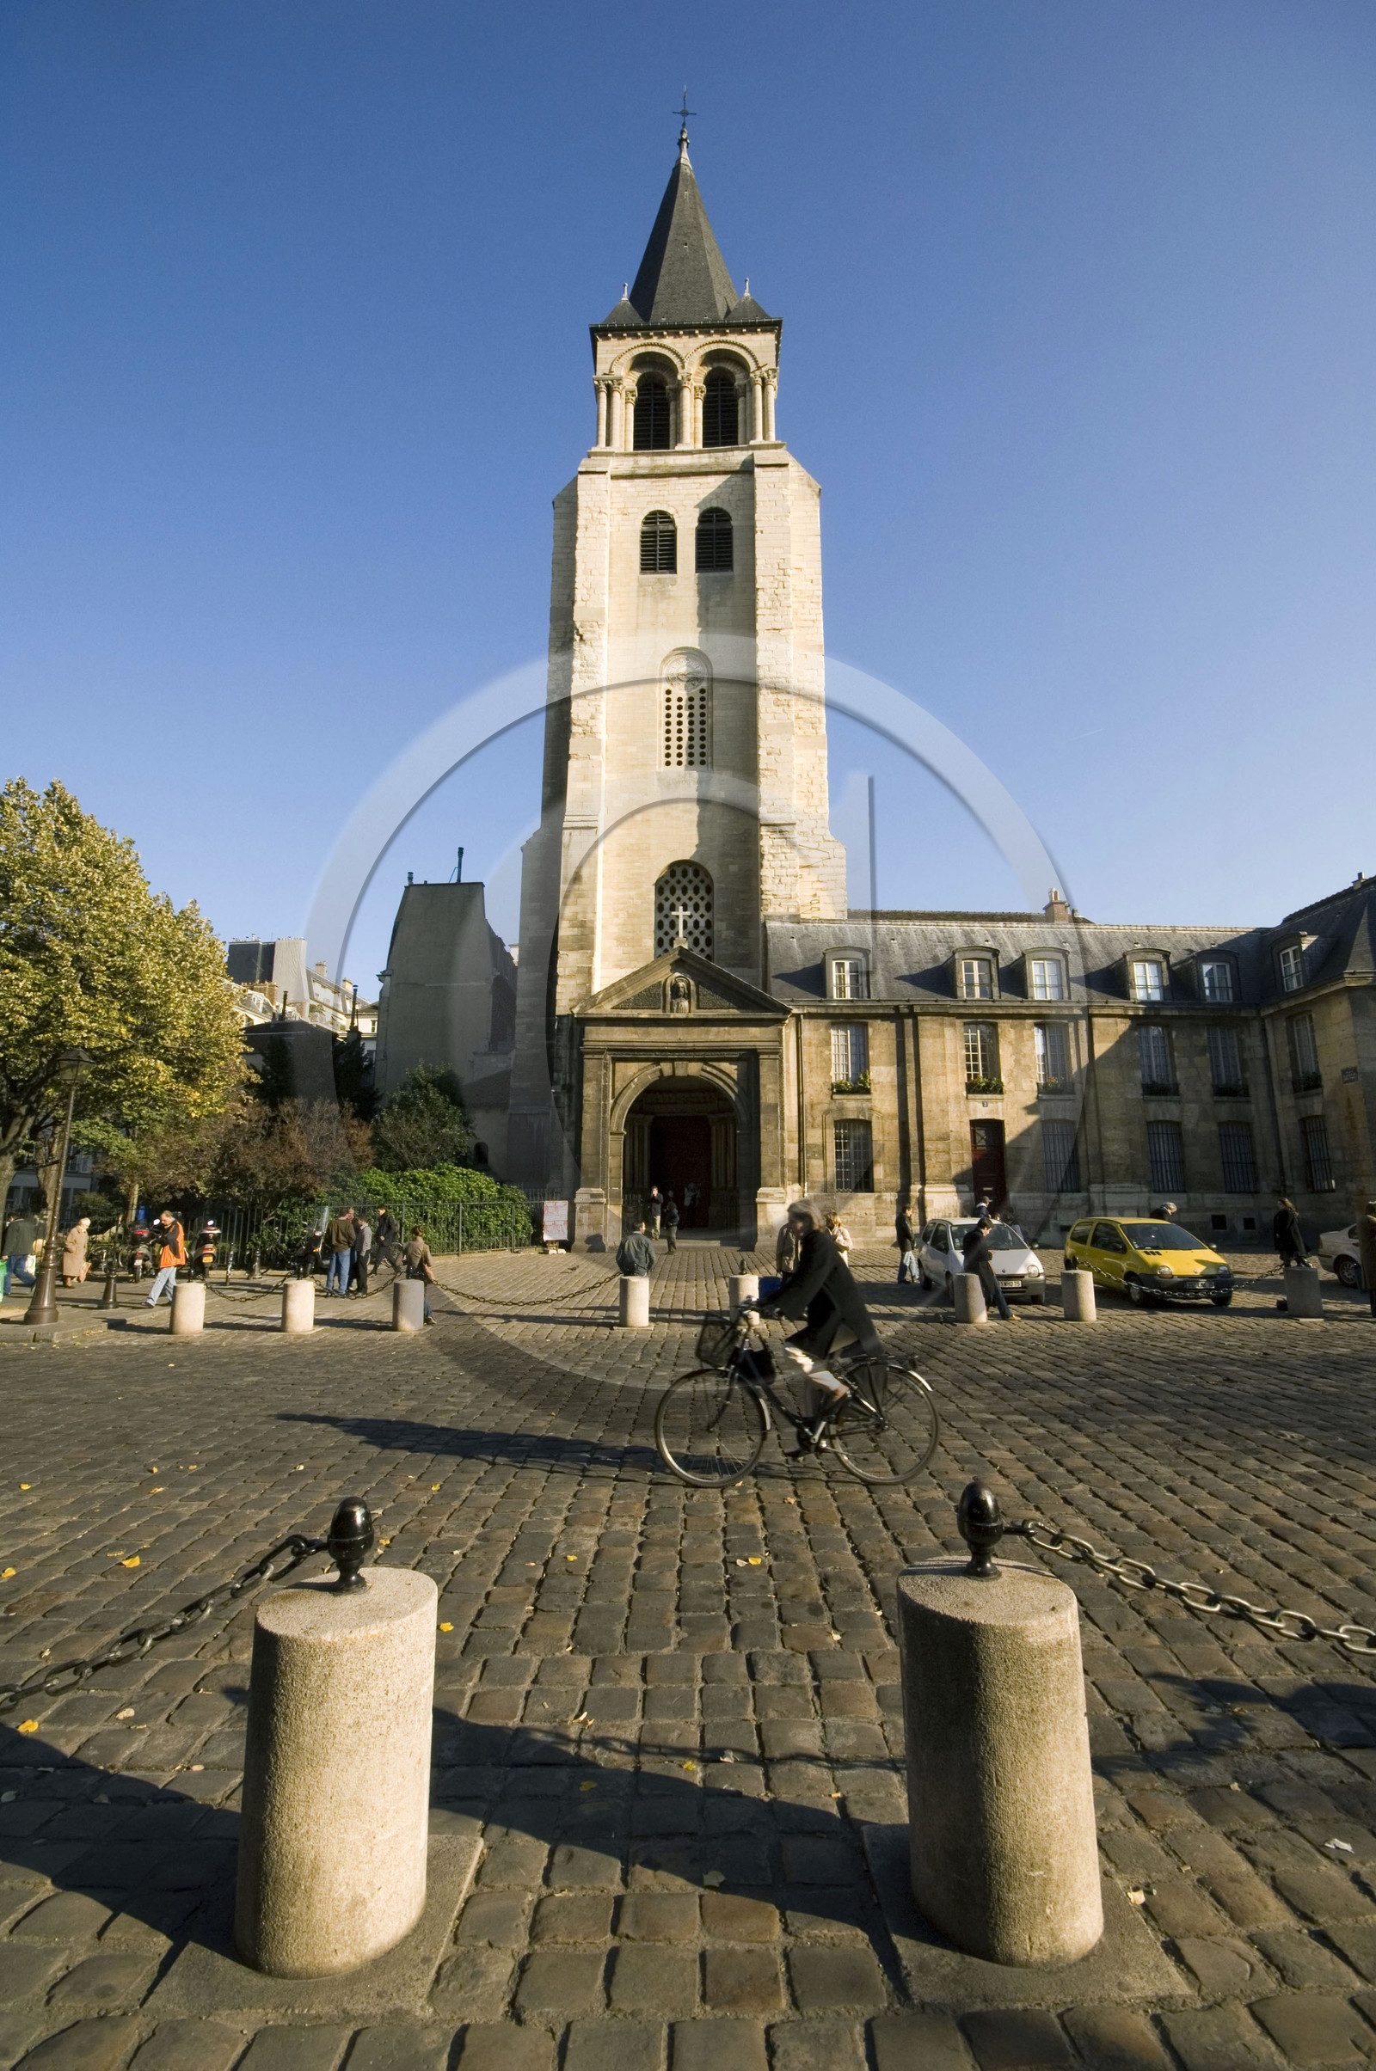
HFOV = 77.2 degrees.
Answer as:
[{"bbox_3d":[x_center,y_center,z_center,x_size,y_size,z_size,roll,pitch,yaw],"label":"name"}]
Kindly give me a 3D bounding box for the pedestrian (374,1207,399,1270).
[{"bbox_3d":[-7.675,5.251,22.098,0.750,1.716,0.500,5,-12,-23],"label":"pedestrian"}]

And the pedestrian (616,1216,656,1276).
[{"bbox_3d":[-0.750,3.490,12.907,0.560,1.470,0.500,0,-11,0],"label":"pedestrian"}]

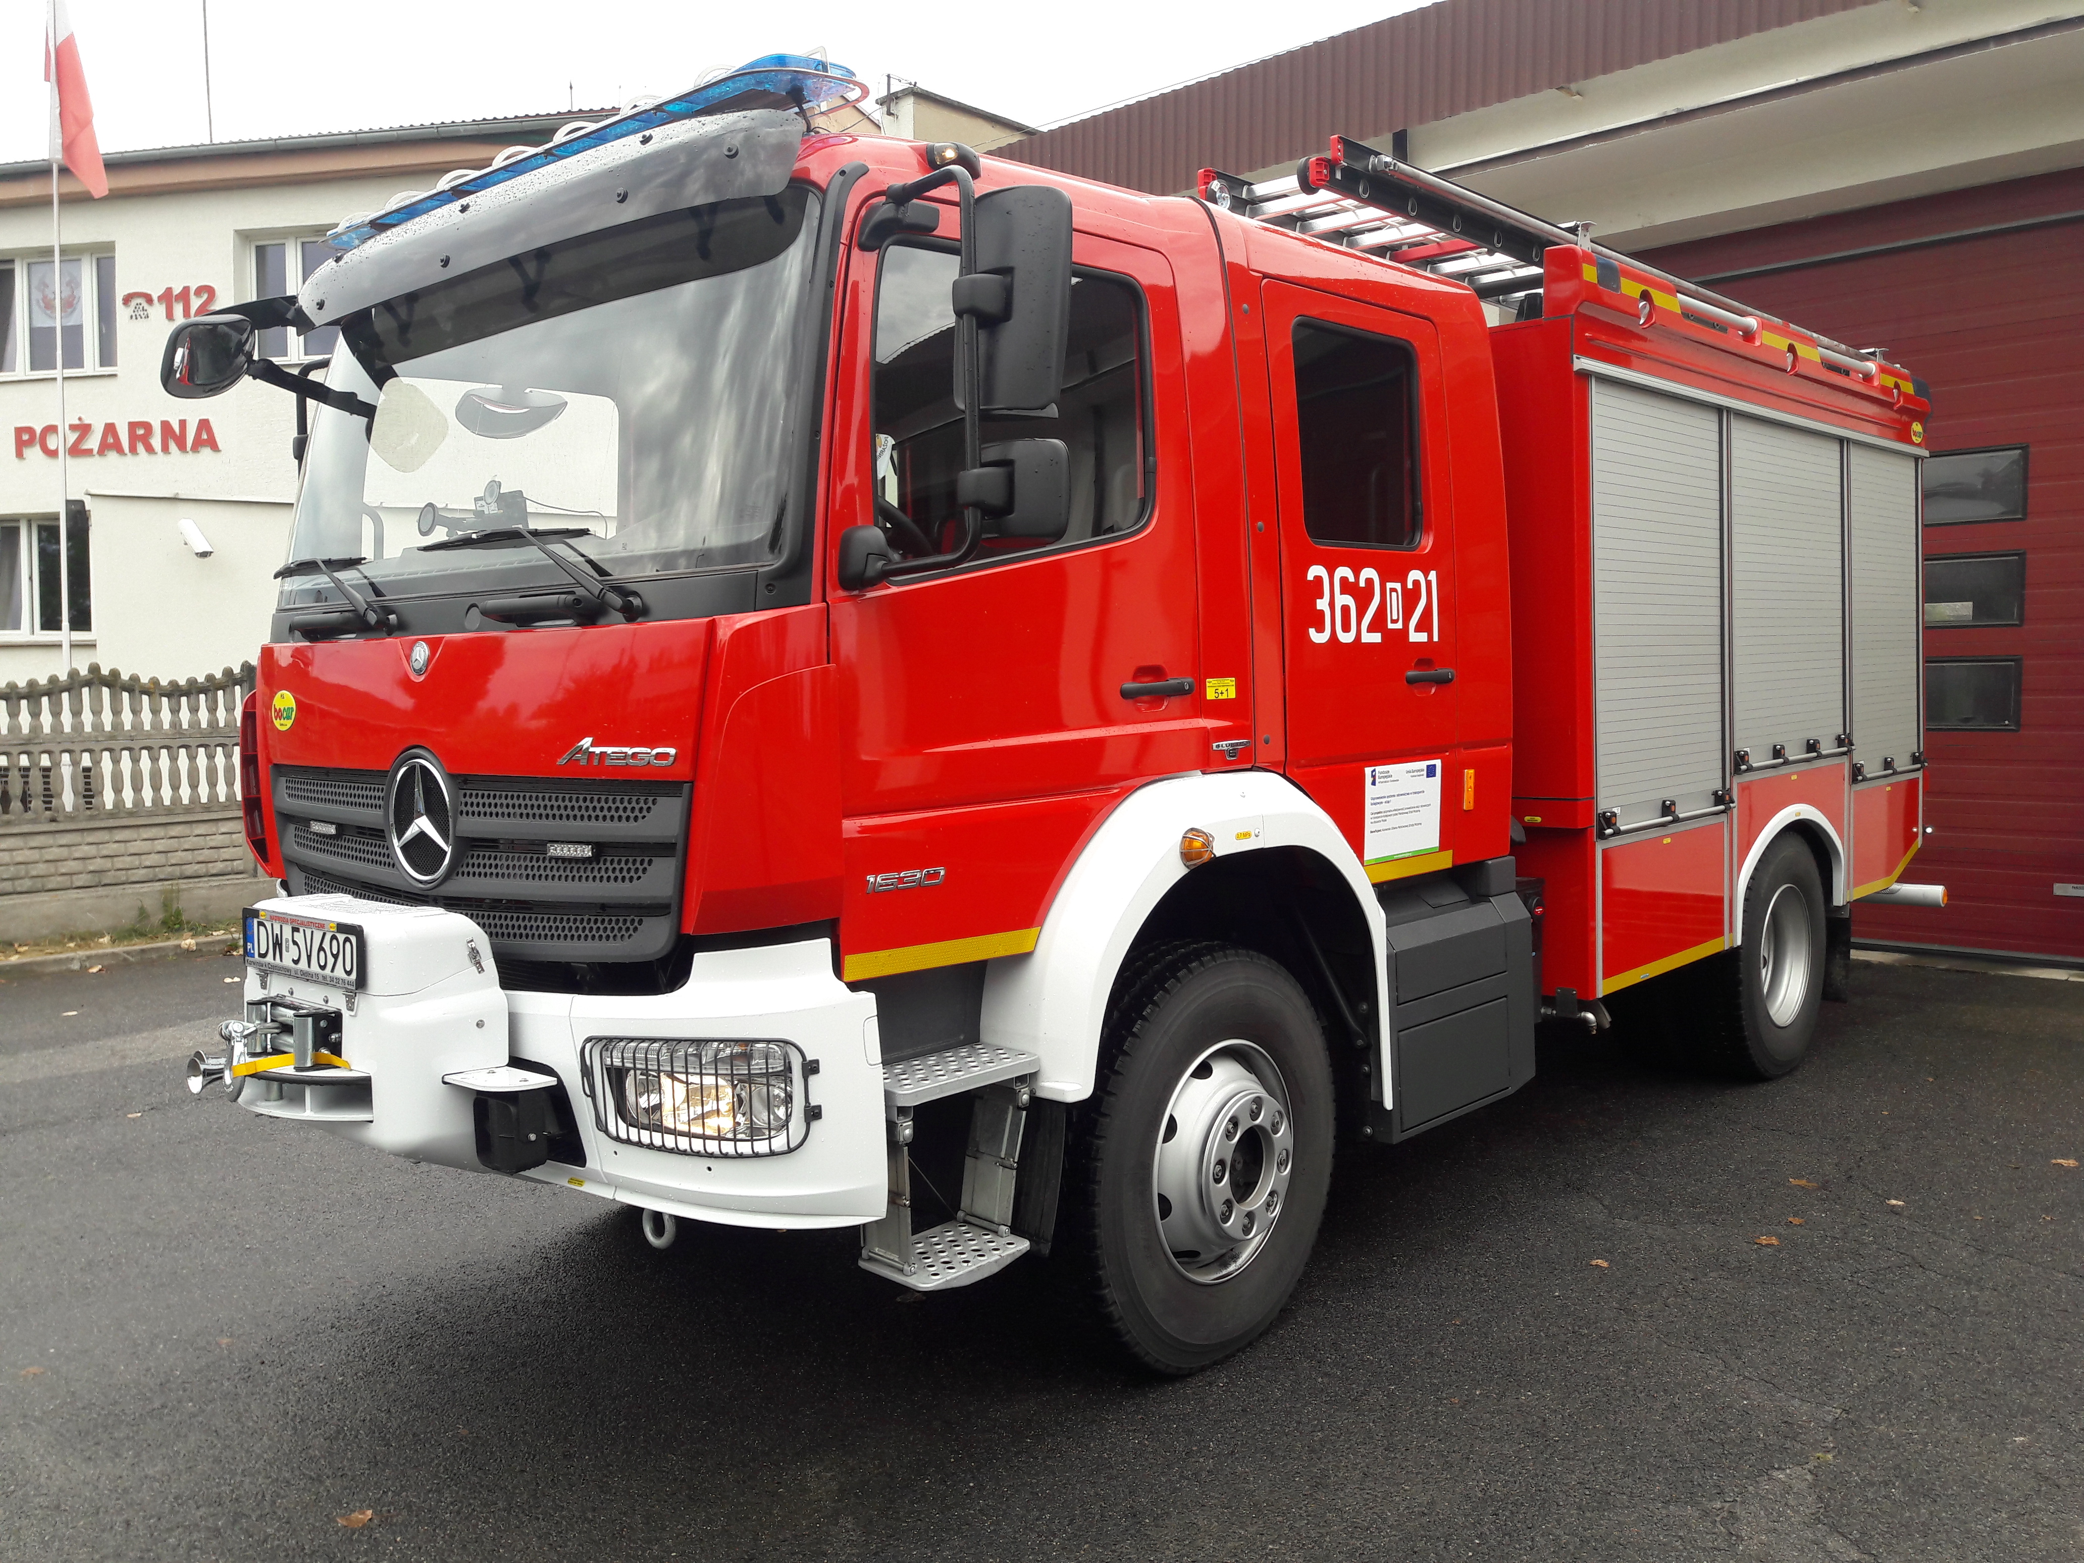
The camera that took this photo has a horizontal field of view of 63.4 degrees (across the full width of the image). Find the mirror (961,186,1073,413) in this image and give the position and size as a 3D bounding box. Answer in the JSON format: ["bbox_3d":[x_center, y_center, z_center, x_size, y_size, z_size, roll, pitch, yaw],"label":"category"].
[{"bbox_3d":[-0.043,-0.888,3.100,0.215,0.405,0.110,0,4,27],"label":"mirror"}]

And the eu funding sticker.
[{"bbox_3d":[1.024,0.084,4.767,0.010,0.272,0.413,2,5,42],"label":"eu funding sticker"}]

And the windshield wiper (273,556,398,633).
[{"bbox_3d":[-1.762,-0.450,4.175,0.090,0.190,0.780,-5,5,-41],"label":"windshield wiper"}]

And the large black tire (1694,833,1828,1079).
[{"bbox_3d":[3.002,0.721,7.071,0.290,1.030,1.030,2,5,42],"label":"large black tire"}]

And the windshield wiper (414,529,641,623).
[{"bbox_3d":[-1.071,-0.422,3.502,0.820,0.200,0.090,1,5,39],"label":"windshield wiper"}]

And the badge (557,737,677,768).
[{"bbox_3d":[-0.848,-0.058,3.339,0.410,0.058,0.015,1,5,39],"label":"badge"}]

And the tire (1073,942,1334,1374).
[{"bbox_3d":[0.372,0.940,4.250,0.290,1.030,1.030,1,5,41],"label":"tire"}]

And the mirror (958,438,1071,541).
[{"bbox_3d":[-0.059,-0.541,3.126,0.240,0.185,0.110,0,4,31],"label":"mirror"}]

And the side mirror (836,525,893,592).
[{"bbox_3d":[-0.326,-0.420,3.205,0.090,0.122,0.100,2,5,42],"label":"side mirror"}]

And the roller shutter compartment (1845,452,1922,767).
[{"bbox_3d":[3.761,-0.747,7.642,0.140,1.440,0.980,2,5,42],"label":"roller shutter compartment"}]

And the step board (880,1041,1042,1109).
[{"bbox_3d":[-0.222,0.615,3.537,0.220,0.040,0.420,2,5,42],"label":"step board"}]

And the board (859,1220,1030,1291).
[{"bbox_3d":[-0.203,1.008,3.570,0.215,0.045,0.345,2,5,42],"label":"board"}]

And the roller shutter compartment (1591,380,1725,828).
[{"bbox_3d":[2.167,-0.624,6.022,0.140,1.470,1.160,2,5,42],"label":"roller shutter compartment"}]

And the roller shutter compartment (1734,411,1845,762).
[{"bbox_3d":[2.932,-0.721,6.738,0.140,1.330,1.270,2,5,42],"label":"roller shutter compartment"}]

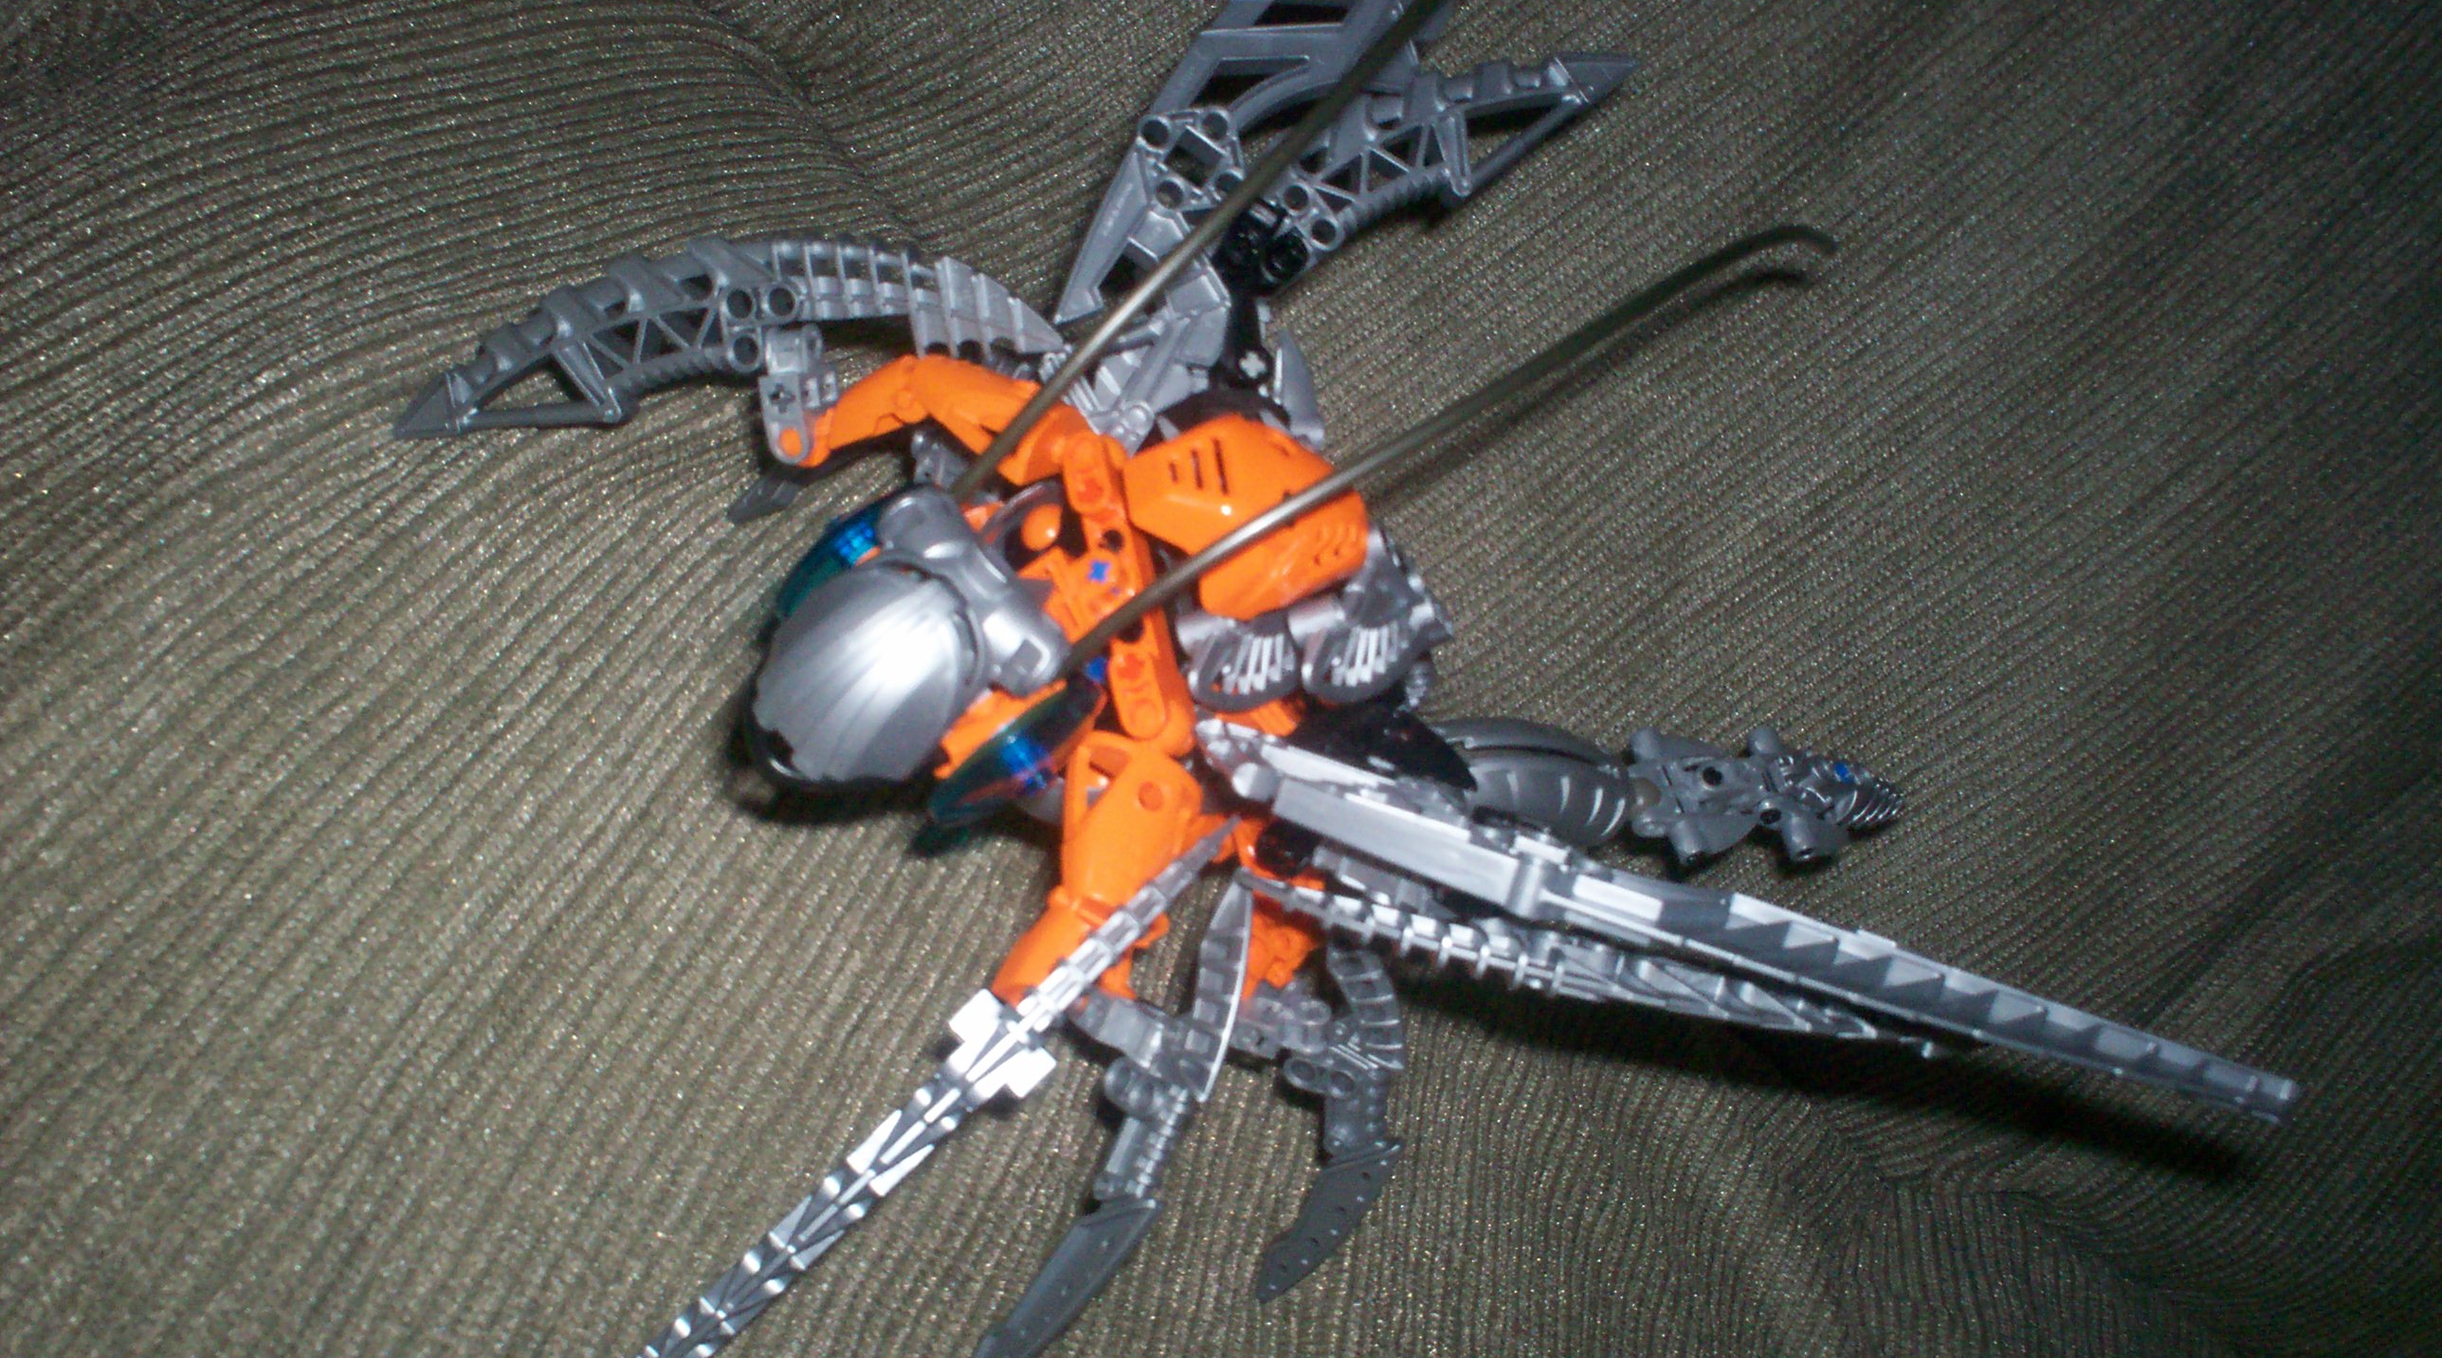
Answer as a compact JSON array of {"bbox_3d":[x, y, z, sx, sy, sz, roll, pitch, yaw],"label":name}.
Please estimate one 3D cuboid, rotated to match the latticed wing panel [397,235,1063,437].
[{"bbox_3d":[-0.086,-0.059,0.439,0.120,0.028,0.013,-6,11,9],"label":"latticed wing panel"}]

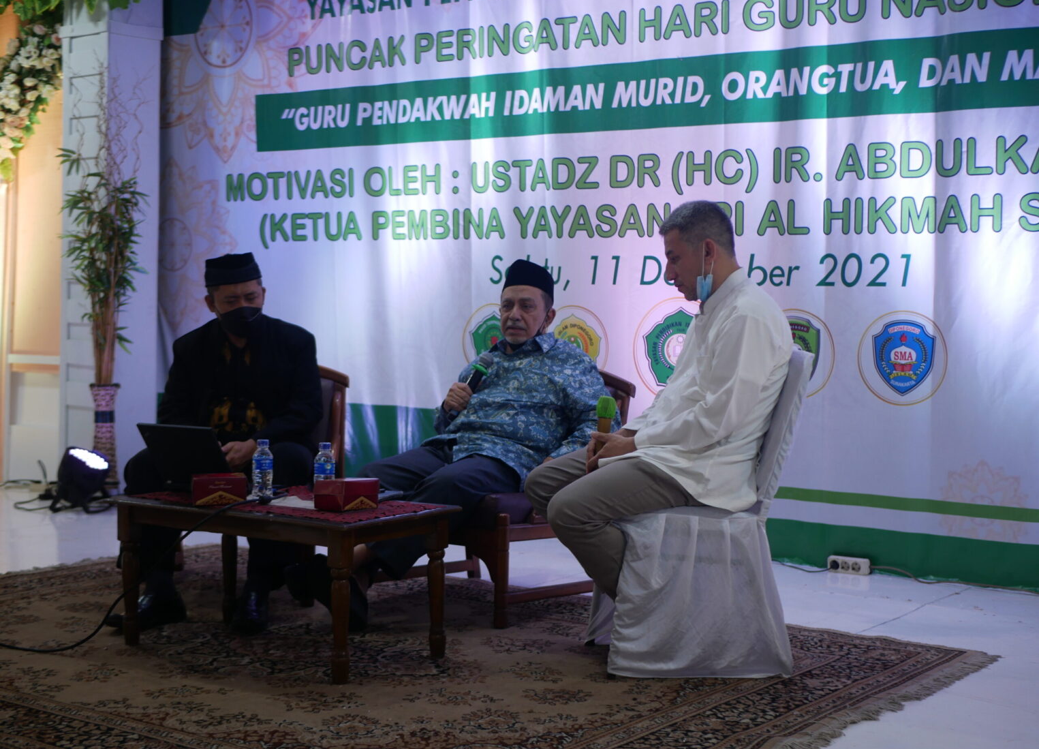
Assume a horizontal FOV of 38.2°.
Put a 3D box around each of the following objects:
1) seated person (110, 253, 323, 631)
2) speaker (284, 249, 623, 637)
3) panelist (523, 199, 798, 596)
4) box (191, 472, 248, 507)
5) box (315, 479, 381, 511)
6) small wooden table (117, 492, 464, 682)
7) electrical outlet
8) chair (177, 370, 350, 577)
[{"bbox_3d":[-0.991,0.183,5.051,0.610,1.200,0.800,1,4,6],"label":"seated person"},{"bbox_3d":[-0.233,0.200,4.999,0.740,1.180,0.930,4,5,43],"label":"speaker"},{"bbox_3d":[0.399,0.168,4.339,0.770,1.330,0.530,0,4,-6],"label":"panelist"},{"bbox_3d":[-0.899,0.337,4.485,0.150,0.084,0.115,-1,4,-16],"label":"box"},{"bbox_3d":[-0.502,0.345,4.390,0.115,0.084,0.140,3,5,40],"label":"box"},{"bbox_3d":[-0.706,0.600,4.491,0.920,0.440,0.485,3,4,34],"label":"small wooden table"},{"bbox_3d":[1.254,0.722,5.675,0.167,0.064,0.040,3,4,34],"label":"electrical outlet"},{"bbox_3d":[-1.000,0.361,5.407,0.670,0.800,0.670,1,4,6],"label":"chair"}]

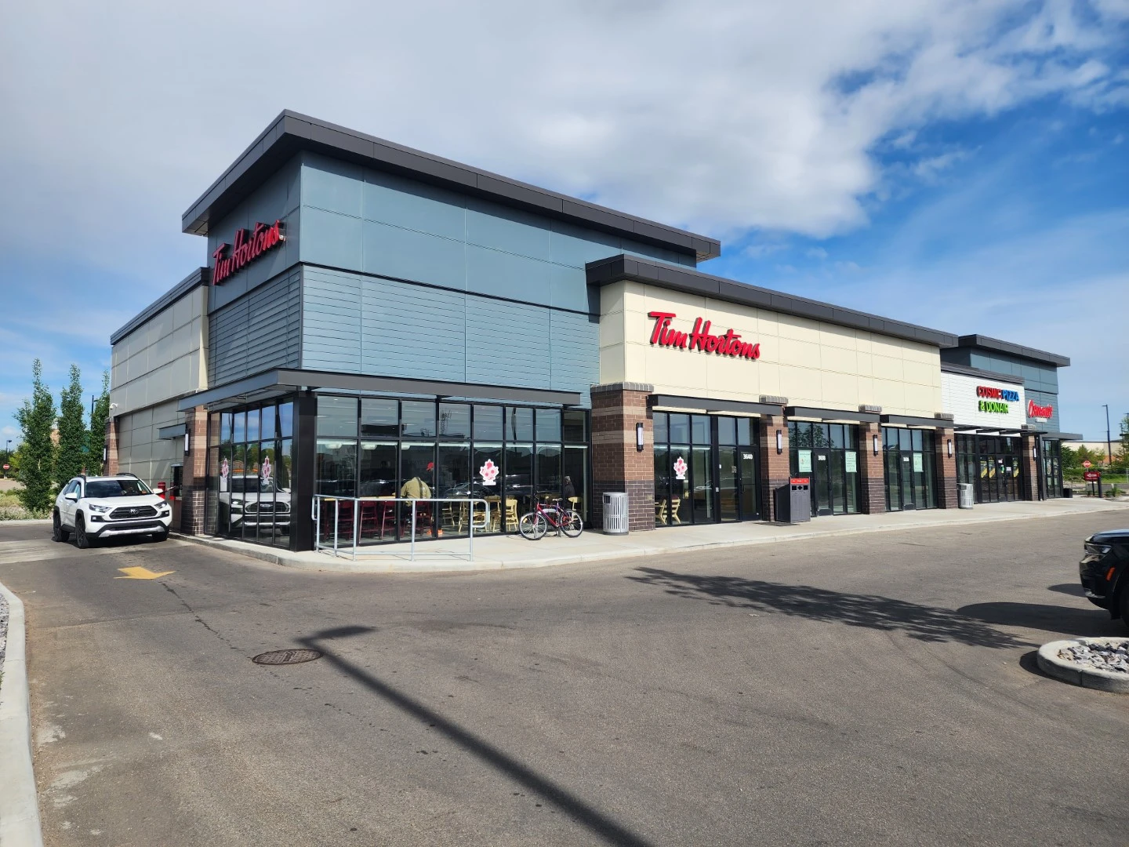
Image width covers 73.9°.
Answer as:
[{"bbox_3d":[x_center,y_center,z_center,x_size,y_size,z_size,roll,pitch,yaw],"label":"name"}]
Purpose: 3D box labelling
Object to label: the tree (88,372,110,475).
[{"bbox_3d":[-21.764,0.748,35.730,1.700,6.671,1.700,3,-5,-40],"label":"tree"}]

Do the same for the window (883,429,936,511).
[{"bbox_3d":[13.055,1.733,28.443,4.700,3.080,0.130,3,-5,-40],"label":"window"}]

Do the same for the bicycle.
[{"bbox_3d":[-0.242,2.106,16.950,1.700,1.000,0.580,2,-5,-34],"label":"bicycle"}]

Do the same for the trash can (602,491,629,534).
[{"bbox_3d":[1.213,2.118,17.673,0.605,0.980,0.605,-1,-4,0],"label":"trash can"}]

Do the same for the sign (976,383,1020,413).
[{"bbox_3d":[20.271,-1.043,35.009,4.850,1.150,0.150,3,-5,-40],"label":"sign"}]

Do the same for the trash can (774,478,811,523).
[{"bbox_3d":[6.608,2.223,21.769,0.970,1.280,0.560,3,-5,-40],"label":"trash can"}]

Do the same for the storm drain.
[{"bbox_3d":[-2.550,2.172,6.918,0.620,0.040,0.610,-1,-4,0],"label":"storm drain"}]

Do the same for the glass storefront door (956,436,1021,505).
[{"bbox_3d":[19.214,2.048,33.713,7.681,3.012,0.150,3,-5,-40],"label":"glass storefront door"}]

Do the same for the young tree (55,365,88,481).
[{"bbox_3d":[-20.979,0.631,31.792,1.400,6.318,1.400,3,-5,-40],"label":"young tree"}]

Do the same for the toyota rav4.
[{"bbox_3d":[-11.310,2.095,18.630,1.870,1.700,4.600,3,-5,-44],"label":"toyota rav4"}]

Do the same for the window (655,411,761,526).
[{"bbox_3d":[3.975,1.275,20.741,4.770,3.000,0.130,3,-5,-40],"label":"window"}]

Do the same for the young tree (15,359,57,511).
[{"bbox_3d":[-23.280,0.543,33.233,1.850,6.770,1.850,3,-5,-40],"label":"young tree"}]

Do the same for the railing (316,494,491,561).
[{"bbox_3d":[-3.294,1.869,13.373,3.999,1.100,0.936,-2,-4,25],"label":"railing"}]

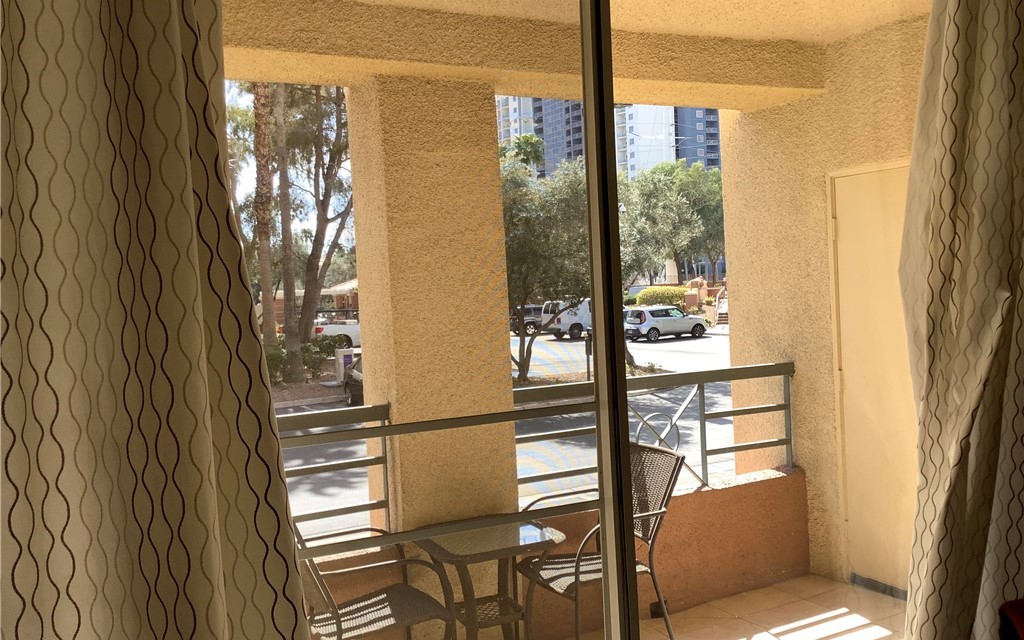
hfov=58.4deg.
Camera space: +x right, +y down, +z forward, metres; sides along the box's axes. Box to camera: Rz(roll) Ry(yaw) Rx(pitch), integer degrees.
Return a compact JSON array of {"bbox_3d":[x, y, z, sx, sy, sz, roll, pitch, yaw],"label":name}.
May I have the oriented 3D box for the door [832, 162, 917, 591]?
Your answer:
[{"bbox_3d":[1.803,0.289,4.117,0.050,1.936,0.783,-4,2,-27],"label":"door"}]

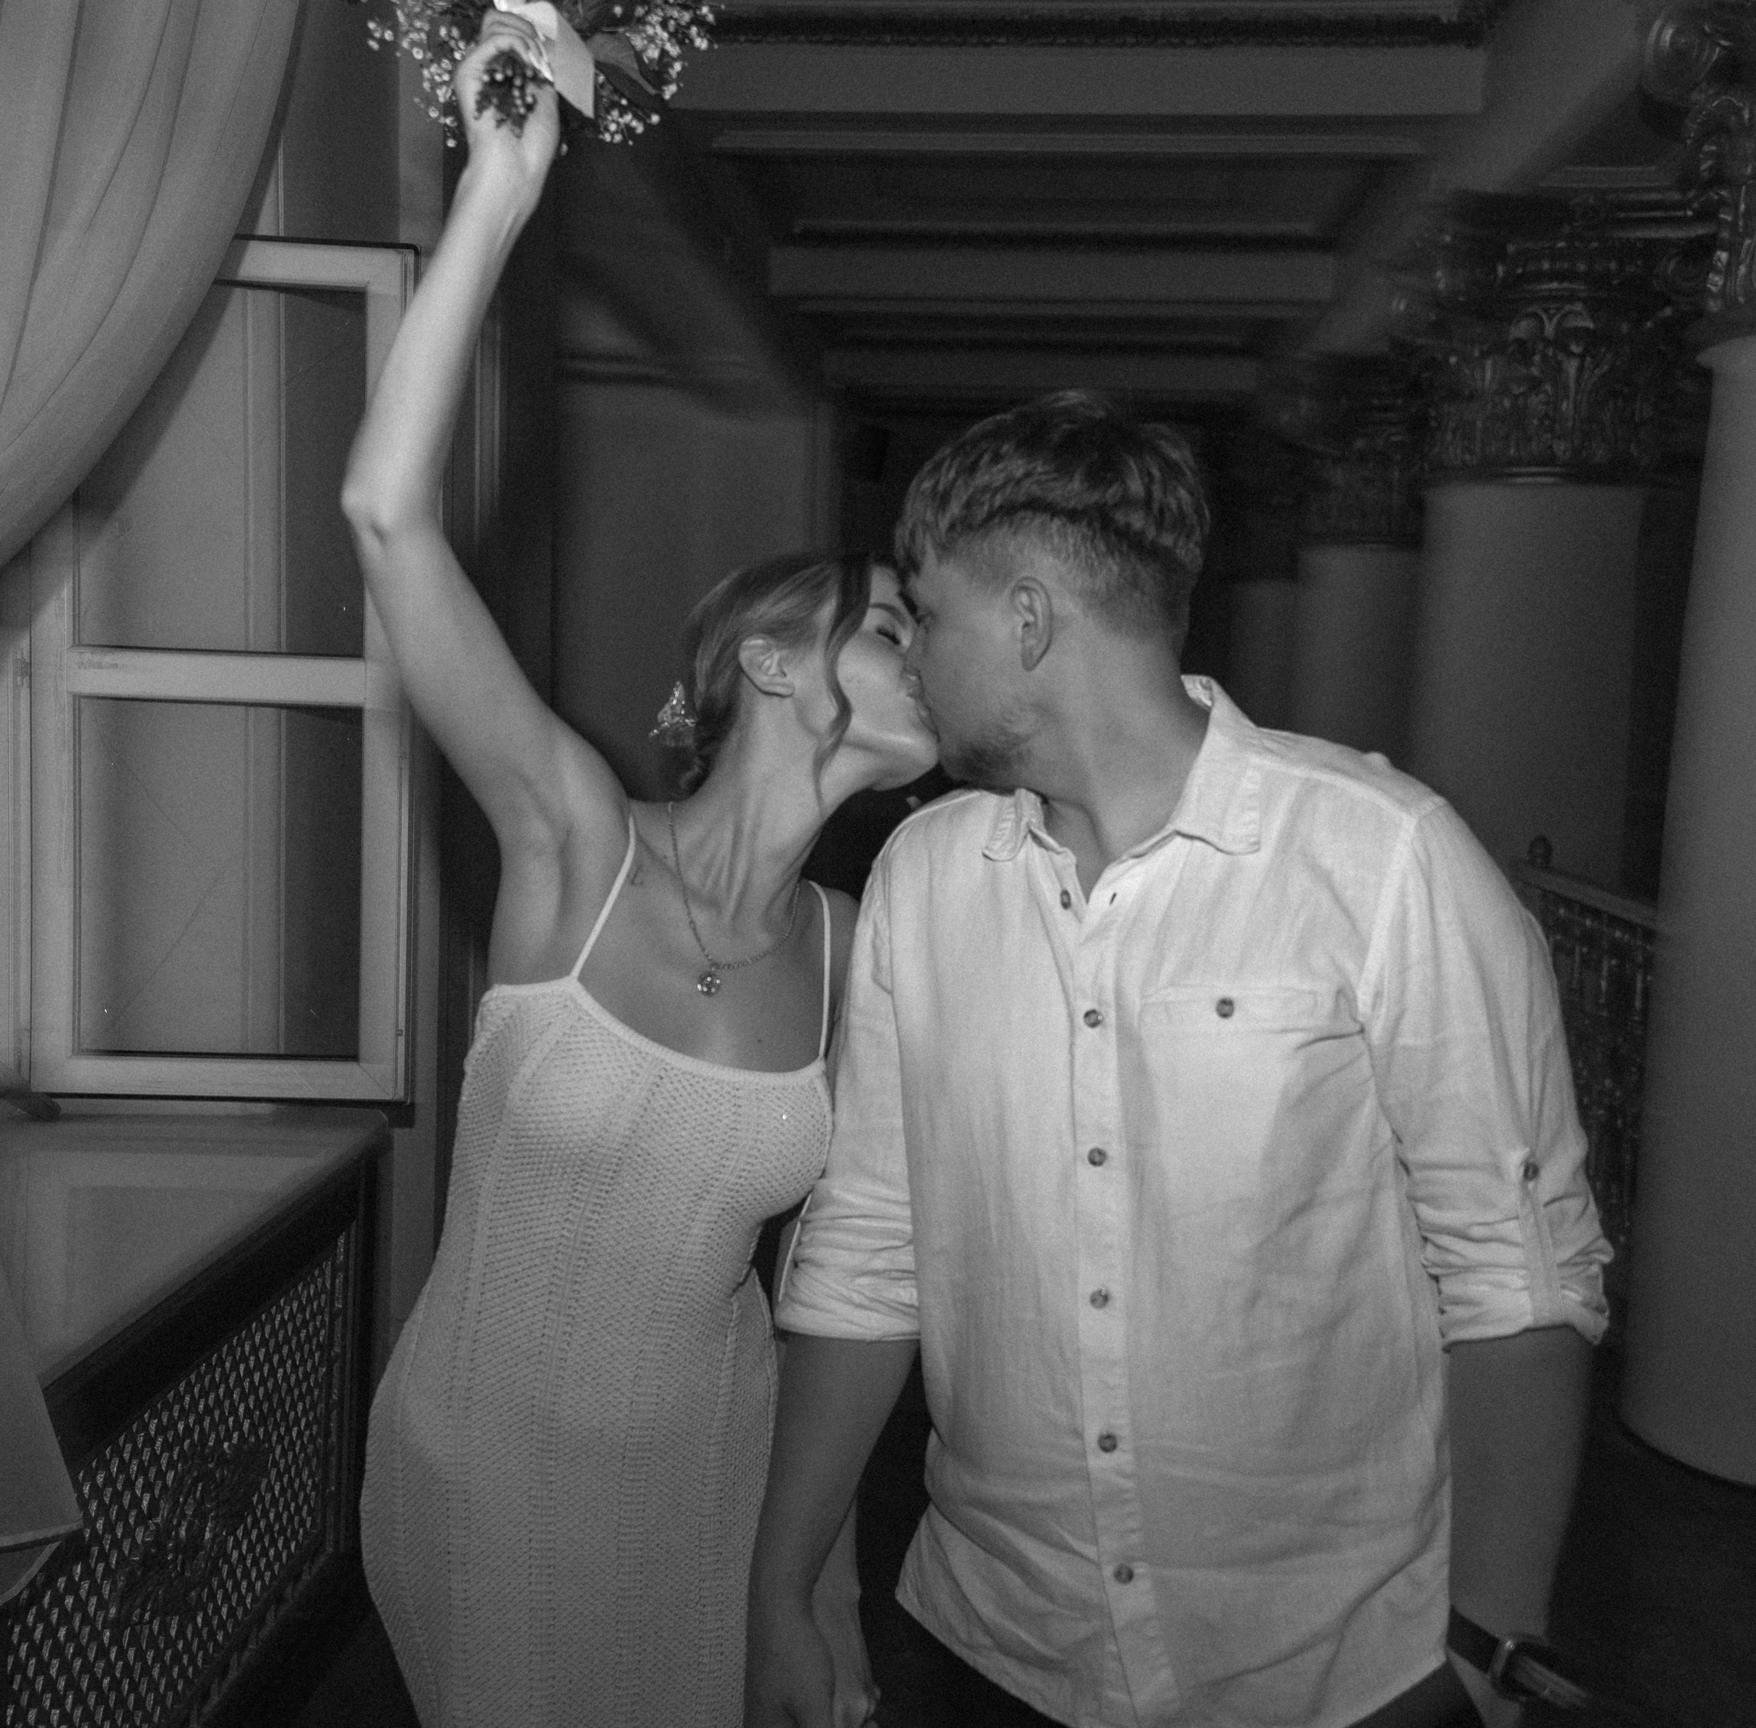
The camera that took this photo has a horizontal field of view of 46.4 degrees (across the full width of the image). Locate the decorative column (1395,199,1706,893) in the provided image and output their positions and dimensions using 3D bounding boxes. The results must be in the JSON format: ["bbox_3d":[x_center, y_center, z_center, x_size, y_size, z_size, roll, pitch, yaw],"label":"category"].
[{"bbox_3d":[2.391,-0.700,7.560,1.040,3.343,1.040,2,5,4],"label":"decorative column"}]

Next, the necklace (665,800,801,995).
[{"bbox_3d":[-0.113,0.023,1.600,0.120,0.155,0.115,0,5,-21],"label":"necklace"}]

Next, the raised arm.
[{"bbox_3d":[-0.297,-0.298,1.550,0.220,0.690,0.170,1,5,-6],"label":"raised arm"}]

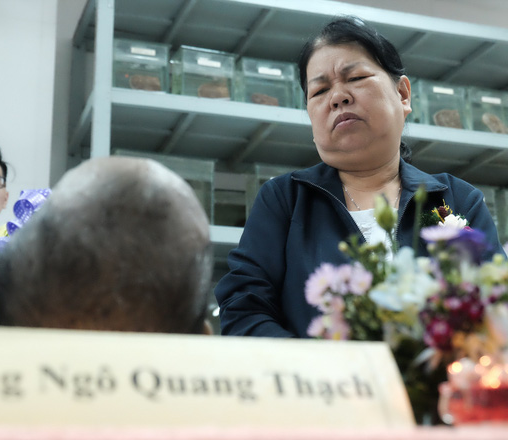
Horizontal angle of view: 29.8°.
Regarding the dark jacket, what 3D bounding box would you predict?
[{"bbox_3d":[0.179,0.172,1.520,0.510,0.600,0.360,1,-13,-4],"label":"dark jacket"}]

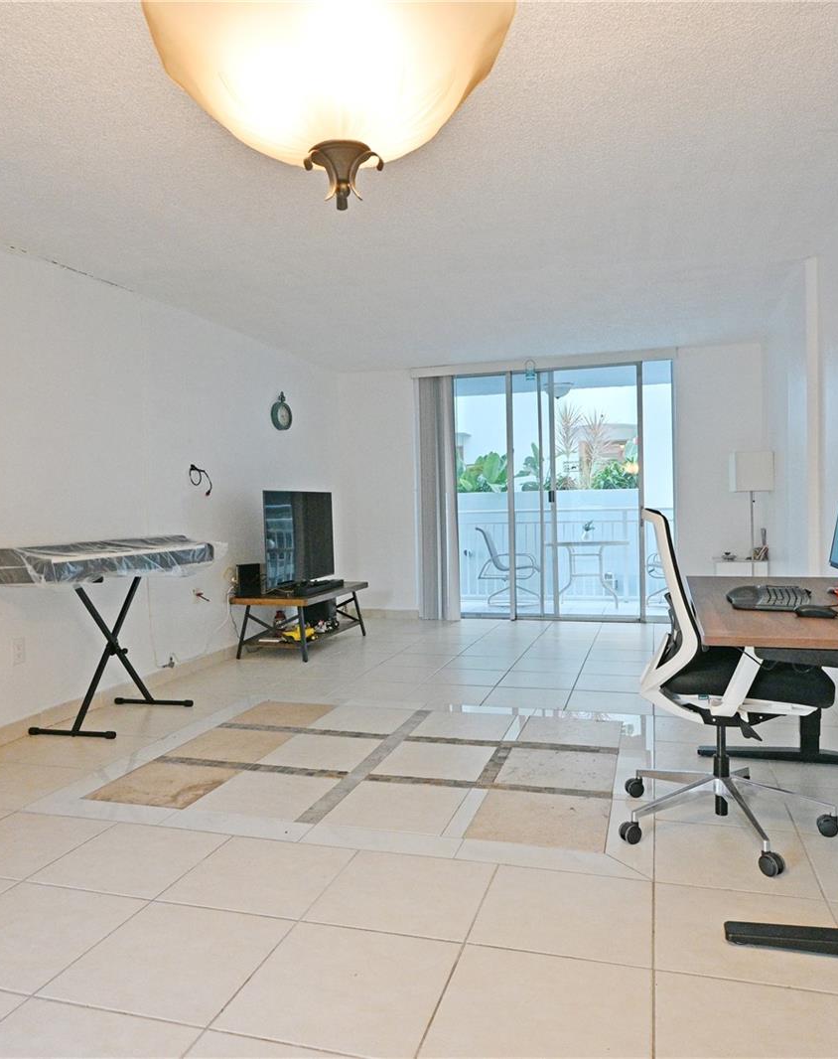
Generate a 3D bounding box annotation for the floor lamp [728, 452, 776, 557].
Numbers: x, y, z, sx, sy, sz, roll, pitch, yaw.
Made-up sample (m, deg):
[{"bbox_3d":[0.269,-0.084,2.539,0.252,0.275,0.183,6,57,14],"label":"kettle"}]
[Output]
[{"bbox_3d":[2.652,0.120,6.308,0.285,1.495,0.285,-1,2,14],"label":"floor lamp"}]

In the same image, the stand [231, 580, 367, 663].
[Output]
[{"bbox_3d":[-0.925,0.718,6.438,0.615,0.465,1.190,-1,2,17],"label":"stand"}]

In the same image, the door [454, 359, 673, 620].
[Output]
[{"bbox_3d":[1.308,-0.313,7.484,2.120,2.360,0.120,-1,2,17],"label":"door"}]

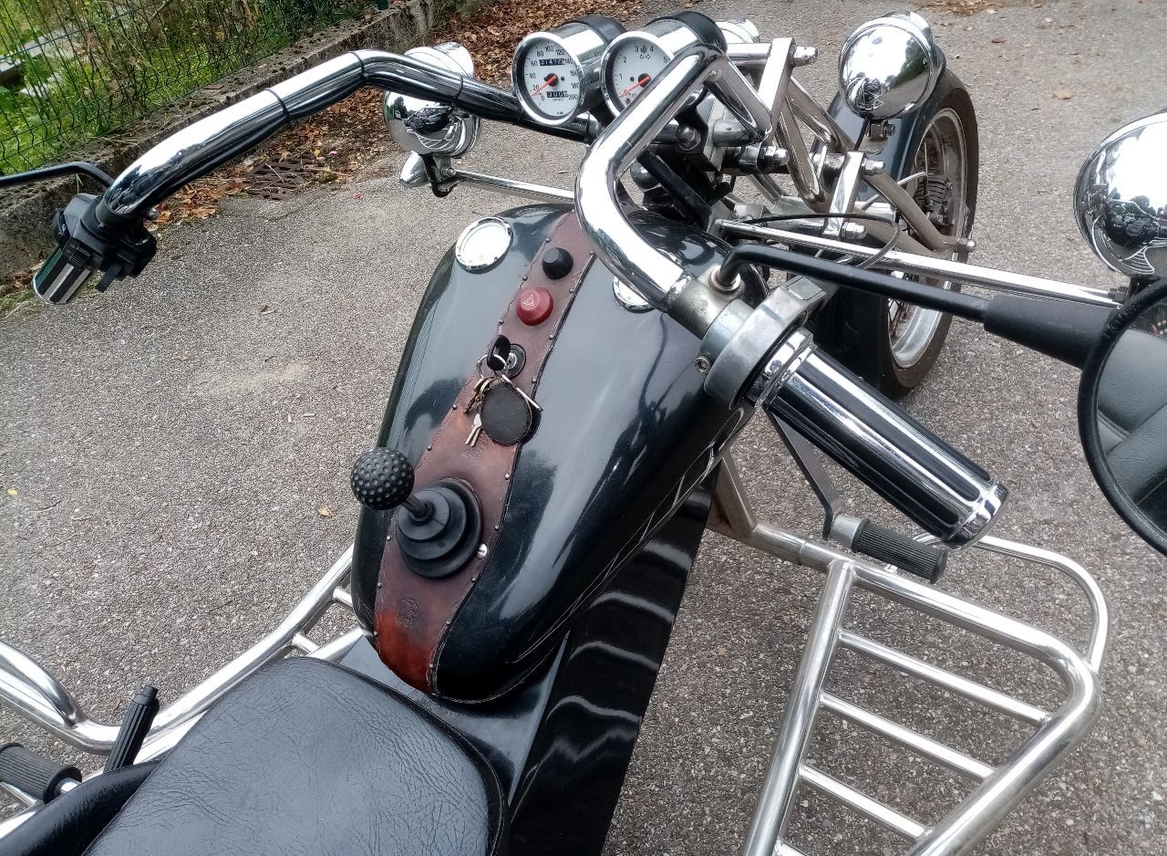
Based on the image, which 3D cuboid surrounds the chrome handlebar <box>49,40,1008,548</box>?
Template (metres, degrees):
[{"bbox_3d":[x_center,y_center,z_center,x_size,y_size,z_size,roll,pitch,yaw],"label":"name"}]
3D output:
[{"bbox_3d":[-0.063,-0.226,0.742,0.890,0.175,0.475,14,44,31],"label":"chrome handlebar"}]

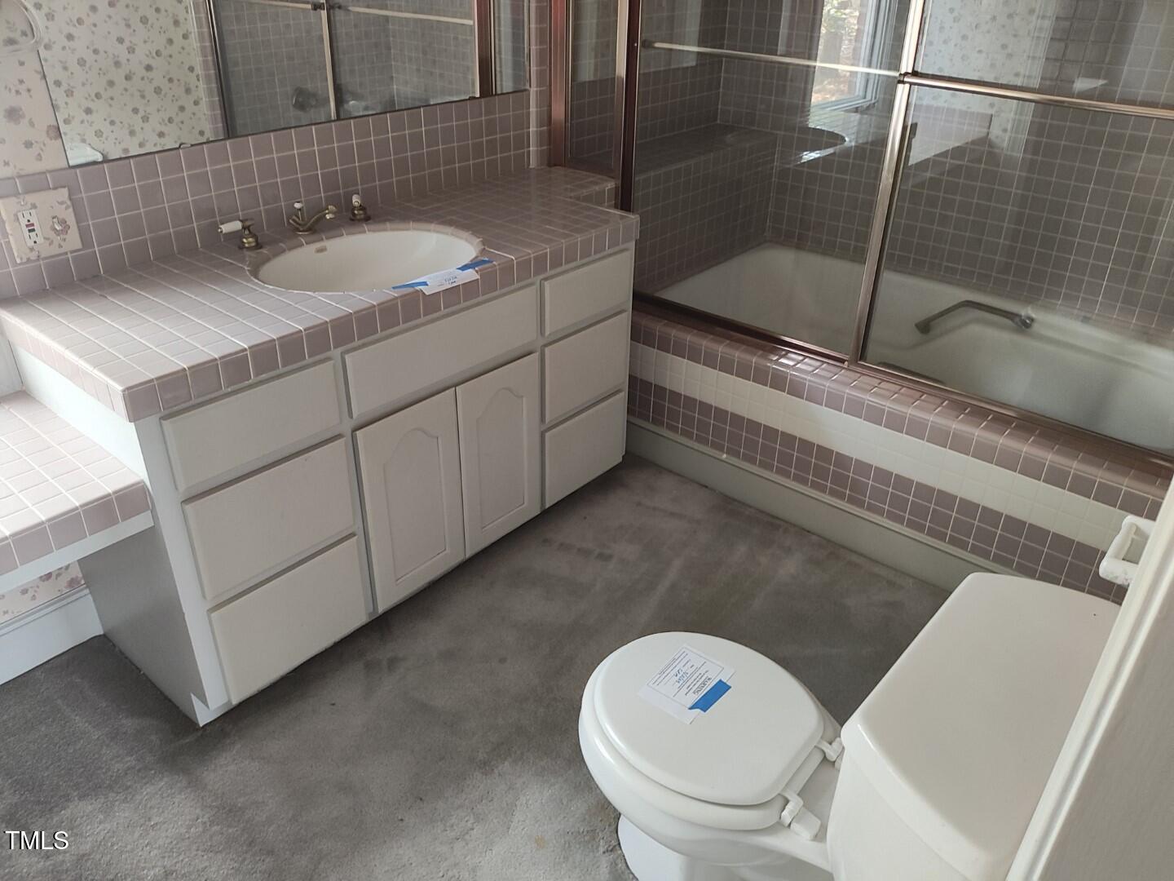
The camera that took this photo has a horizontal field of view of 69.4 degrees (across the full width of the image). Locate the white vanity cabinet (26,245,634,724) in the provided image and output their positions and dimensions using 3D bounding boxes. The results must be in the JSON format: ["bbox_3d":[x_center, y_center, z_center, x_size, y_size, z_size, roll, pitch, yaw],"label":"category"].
[{"bbox_3d":[-0.529,-0.042,2.203,0.582,0.789,1.381,24,37,33],"label":"white vanity cabinet"}]

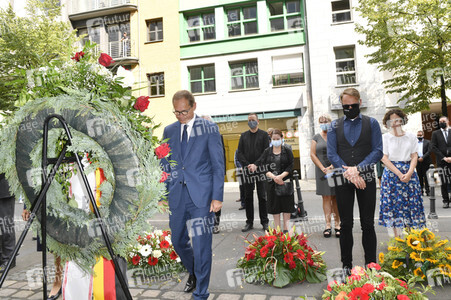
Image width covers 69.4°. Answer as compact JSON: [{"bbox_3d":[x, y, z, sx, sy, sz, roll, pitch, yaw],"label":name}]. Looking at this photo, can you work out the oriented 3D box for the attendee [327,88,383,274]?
[{"bbox_3d":[1.238,0.310,3.100,0.550,1.810,0.400,-4,-1,22],"label":"attendee"}]

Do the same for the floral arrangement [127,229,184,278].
[{"bbox_3d":[-0.759,1.105,3.580,0.700,0.460,0.580,-3,-1,-6],"label":"floral arrangement"}]

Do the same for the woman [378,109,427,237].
[{"bbox_3d":[2.284,0.323,4.200,0.560,1.700,0.400,-4,-1,27],"label":"woman"}]

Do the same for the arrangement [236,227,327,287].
[{"bbox_3d":[0.559,1.028,3.250,0.880,0.470,0.680,-3,-1,9],"label":"arrangement"}]

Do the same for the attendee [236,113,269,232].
[{"bbox_3d":[0.455,0.359,5.200,0.540,1.850,0.360,-3,-1,13],"label":"attendee"}]

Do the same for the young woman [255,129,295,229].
[{"bbox_3d":[0.835,0.492,5.080,0.520,1.620,0.380,-3,-1,14],"label":"young woman"}]

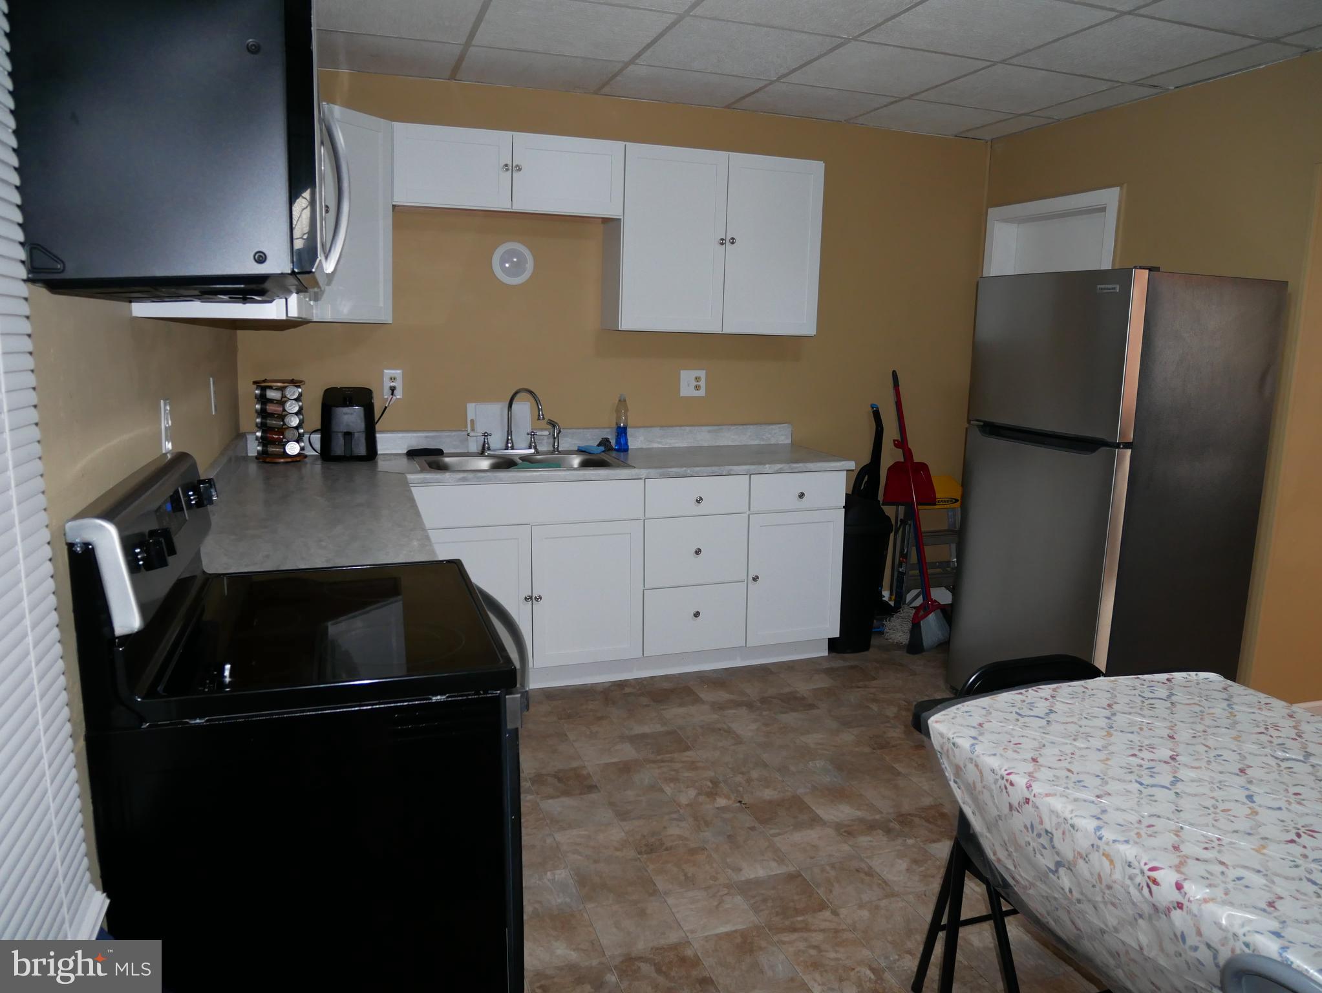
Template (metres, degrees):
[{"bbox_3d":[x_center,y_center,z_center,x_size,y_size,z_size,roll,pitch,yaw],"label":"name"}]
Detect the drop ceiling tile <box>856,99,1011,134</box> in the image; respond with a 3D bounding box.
[{"bbox_3d":[1.256,-1.763,4.261,0.607,0.018,0.494,-2,11,-19],"label":"drop ceiling tile"}]

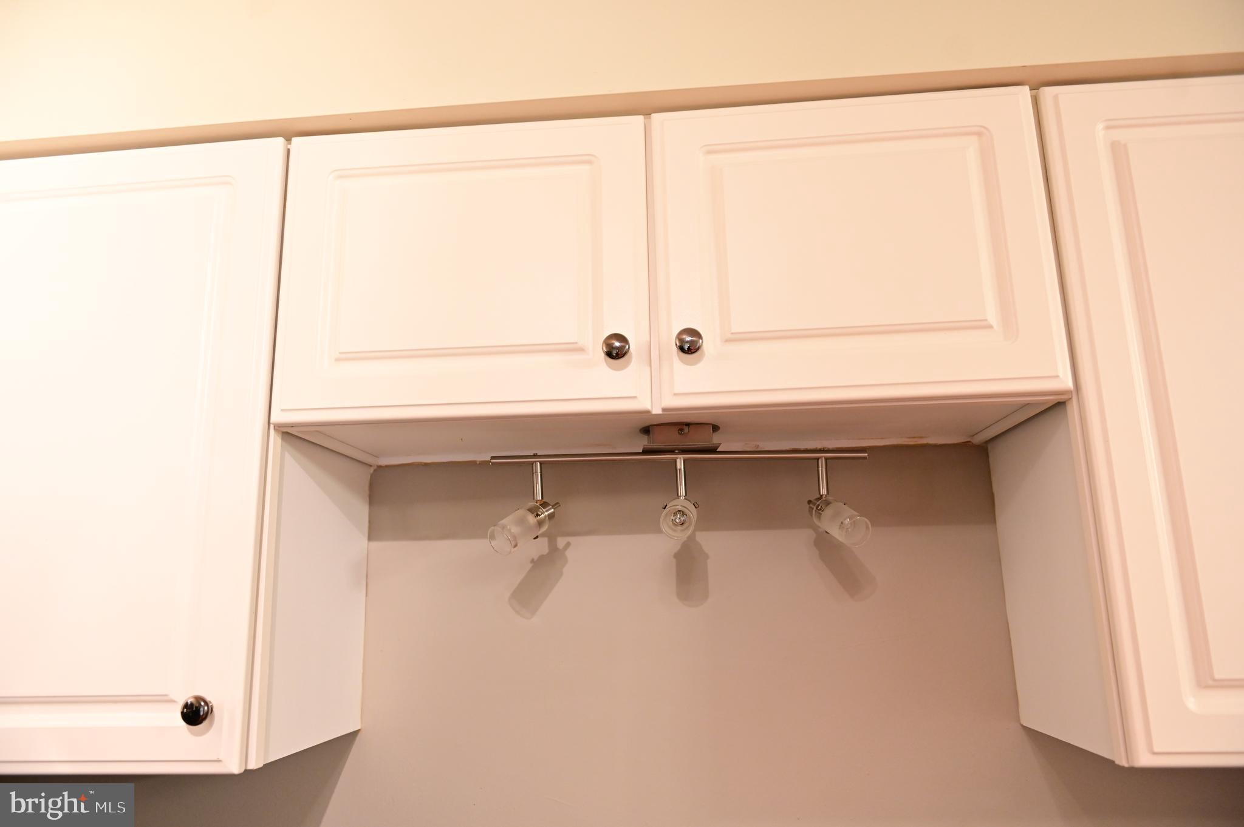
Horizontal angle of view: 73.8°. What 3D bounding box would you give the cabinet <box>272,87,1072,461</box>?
[{"bbox_3d":[0.053,-0.151,1.115,0.910,0.376,0.335,-2,-13,5],"label":"cabinet"}]

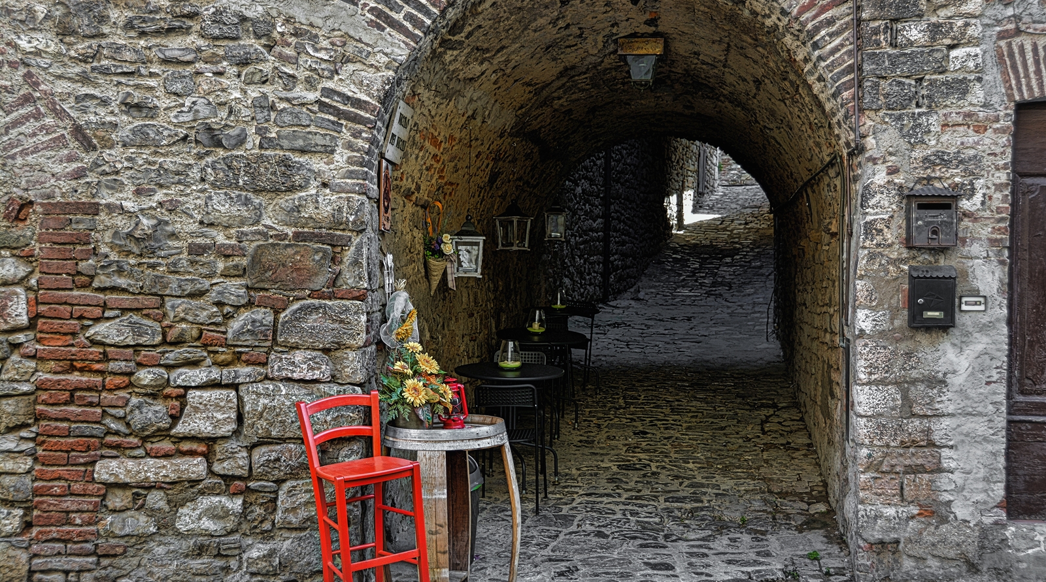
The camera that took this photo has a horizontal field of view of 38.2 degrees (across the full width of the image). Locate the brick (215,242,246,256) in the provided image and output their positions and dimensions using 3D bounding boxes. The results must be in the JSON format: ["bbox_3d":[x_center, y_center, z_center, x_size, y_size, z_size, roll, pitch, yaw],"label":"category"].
[{"bbox_3d":[-1.351,-0.193,7.014,0.137,0.060,0.165,0,1,-7],"label":"brick"}]

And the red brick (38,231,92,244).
[{"bbox_3d":[-2.083,-0.245,6.909,0.226,0.057,0.135,0,1,-7],"label":"red brick"}]

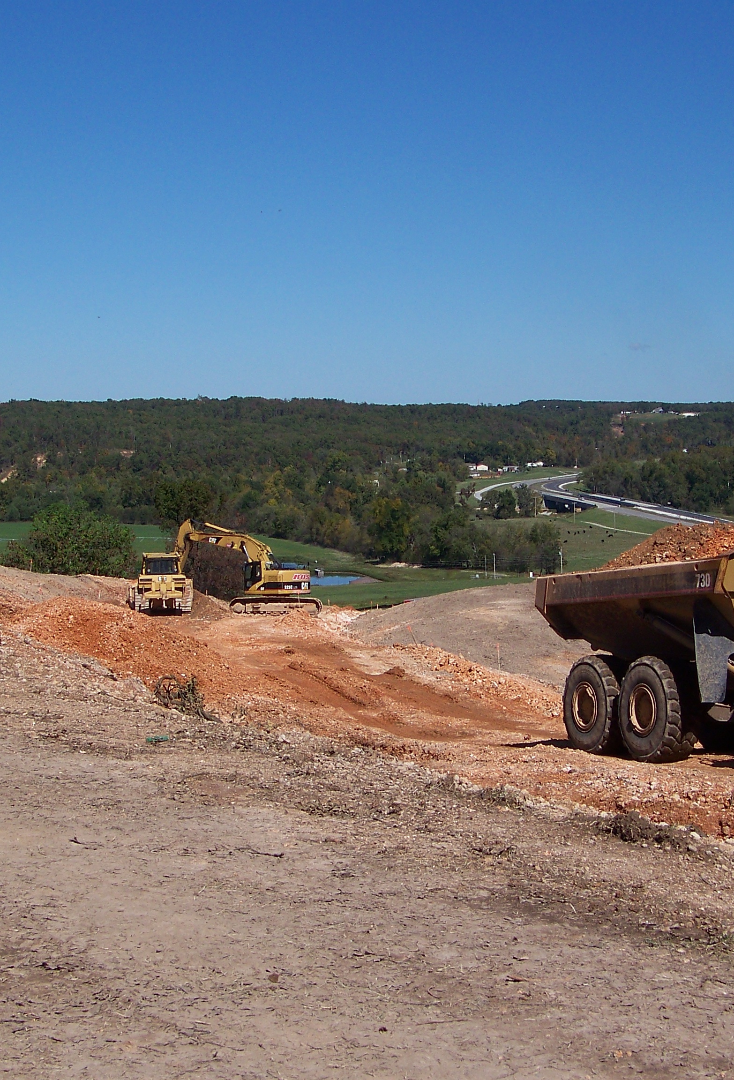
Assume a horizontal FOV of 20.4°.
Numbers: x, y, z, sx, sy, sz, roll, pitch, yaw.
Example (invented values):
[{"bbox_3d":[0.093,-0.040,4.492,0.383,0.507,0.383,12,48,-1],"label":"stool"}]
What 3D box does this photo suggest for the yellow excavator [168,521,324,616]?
[{"bbox_3d":[-6.800,1.500,113.000,8.800,5.150,3.300,1,3,25],"label":"yellow excavator"}]

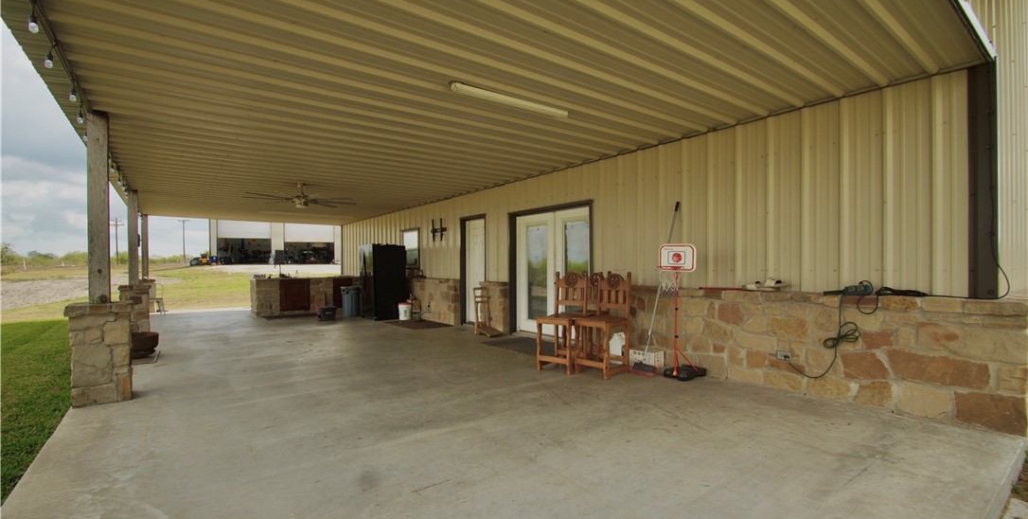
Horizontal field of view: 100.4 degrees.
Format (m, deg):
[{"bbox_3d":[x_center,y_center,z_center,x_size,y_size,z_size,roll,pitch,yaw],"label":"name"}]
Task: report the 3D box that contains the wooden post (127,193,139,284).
[{"bbox_3d":[-7.295,-0.427,8.220,0.140,1.810,0.140,0,0,-38],"label":"wooden post"}]

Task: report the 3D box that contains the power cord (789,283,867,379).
[{"bbox_3d":[2.797,0.662,3.874,0.120,0.877,0.559,0,-1,-38],"label":"power cord"}]

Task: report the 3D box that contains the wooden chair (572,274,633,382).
[{"bbox_3d":[1.020,0.729,4.908,0.440,1.140,0.500,-1,0,44],"label":"wooden chair"}]

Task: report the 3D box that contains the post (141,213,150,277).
[{"bbox_3d":[-10.458,-0.389,12.150,0.140,1.810,0.140,0,0,-38],"label":"post"}]

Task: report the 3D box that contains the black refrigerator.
[{"bbox_3d":[-3.156,0.540,10.401,0.760,1.728,0.900,0,-1,-38],"label":"black refrigerator"}]

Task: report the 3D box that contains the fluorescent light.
[{"bbox_3d":[0.006,-1.425,3.874,1.220,0.055,0.090,0,0,-34],"label":"fluorescent light"}]

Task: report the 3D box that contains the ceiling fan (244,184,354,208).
[{"bbox_3d":[-3.753,-1.134,7.548,1.800,0.450,1.800,0,0,-38],"label":"ceiling fan"}]

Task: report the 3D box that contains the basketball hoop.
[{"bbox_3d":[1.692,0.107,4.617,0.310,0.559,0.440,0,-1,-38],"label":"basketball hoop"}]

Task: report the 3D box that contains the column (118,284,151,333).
[{"bbox_3d":[-6.817,0.903,7.699,0.420,0.870,0.420,0,-1,-38],"label":"column"}]

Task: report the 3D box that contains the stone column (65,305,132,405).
[{"bbox_3d":[-3.964,0.878,4.130,0.430,0.910,0.430,0,0,-39],"label":"stone column"}]

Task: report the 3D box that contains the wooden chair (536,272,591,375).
[{"bbox_3d":[0.593,0.735,5.153,0.440,1.140,0.500,-1,0,33],"label":"wooden chair"}]

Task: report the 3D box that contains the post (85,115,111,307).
[{"bbox_3d":[-3.828,-0.493,3.951,0.140,1.737,0.140,0,-1,-38],"label":"post"}]

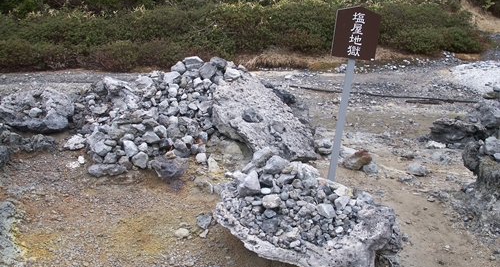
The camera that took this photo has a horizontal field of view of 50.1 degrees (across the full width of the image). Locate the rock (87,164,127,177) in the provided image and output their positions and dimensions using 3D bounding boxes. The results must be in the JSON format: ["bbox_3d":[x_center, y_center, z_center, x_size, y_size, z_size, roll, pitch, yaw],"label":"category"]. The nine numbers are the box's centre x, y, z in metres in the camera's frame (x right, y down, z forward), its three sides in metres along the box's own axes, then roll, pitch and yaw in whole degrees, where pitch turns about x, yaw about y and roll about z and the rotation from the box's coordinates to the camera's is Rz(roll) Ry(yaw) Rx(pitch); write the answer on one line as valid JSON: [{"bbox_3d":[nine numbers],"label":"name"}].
[{"bbox_3d":[-1.472,0.381,5.500,0.390,0.115,0.180,0,12,0],"label":"rock"}]

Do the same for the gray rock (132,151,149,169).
[{"bbox_3d":[-1.089,0.263,5.300,0.165,0.155,0.140,0,12,0],"label":"gray rock"}]

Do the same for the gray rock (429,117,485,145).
[{"bbox_3d":[2.518,-0.030,6.500,0.610,0.270,0.420,0,12,0],"label":"gray rock"}]

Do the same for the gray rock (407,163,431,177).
[{"bbox_3d":[1.626,0.349,5.150,0.210,0.100,0.165,0,12,0],"label":"gray rock"}]

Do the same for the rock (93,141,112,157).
[{"bbox_3d":[-1.513,0.154,5.500,0.190,0.150,0.170,0,12,0],"label":"rock"}]

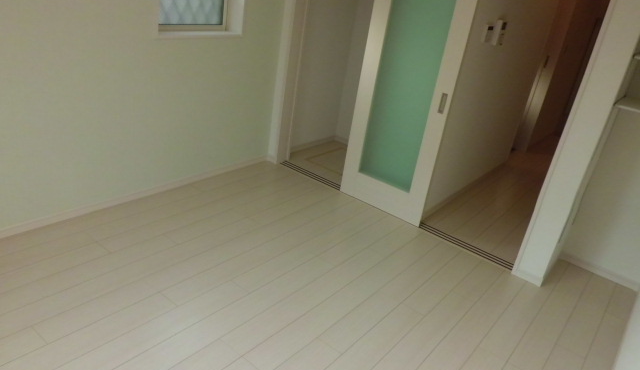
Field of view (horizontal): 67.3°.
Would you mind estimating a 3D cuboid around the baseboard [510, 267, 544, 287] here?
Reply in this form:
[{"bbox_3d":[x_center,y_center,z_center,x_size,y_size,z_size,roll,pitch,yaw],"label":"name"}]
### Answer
[{"bbox_3d":[1.324,0.580,3.058,0.177,0.060,0.015,25,29,32],"label":"baseboard"}]

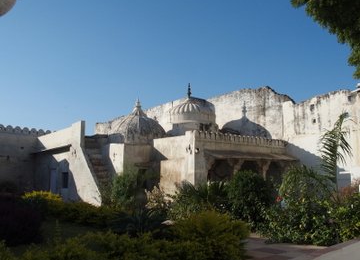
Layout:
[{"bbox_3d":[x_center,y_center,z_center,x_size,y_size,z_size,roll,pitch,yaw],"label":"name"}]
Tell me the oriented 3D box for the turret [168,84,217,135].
[{"bbox_3d":[0.807,-1.323,23.500,3.000,3.350,3.000,0,-8,0],"label":"turret"}]

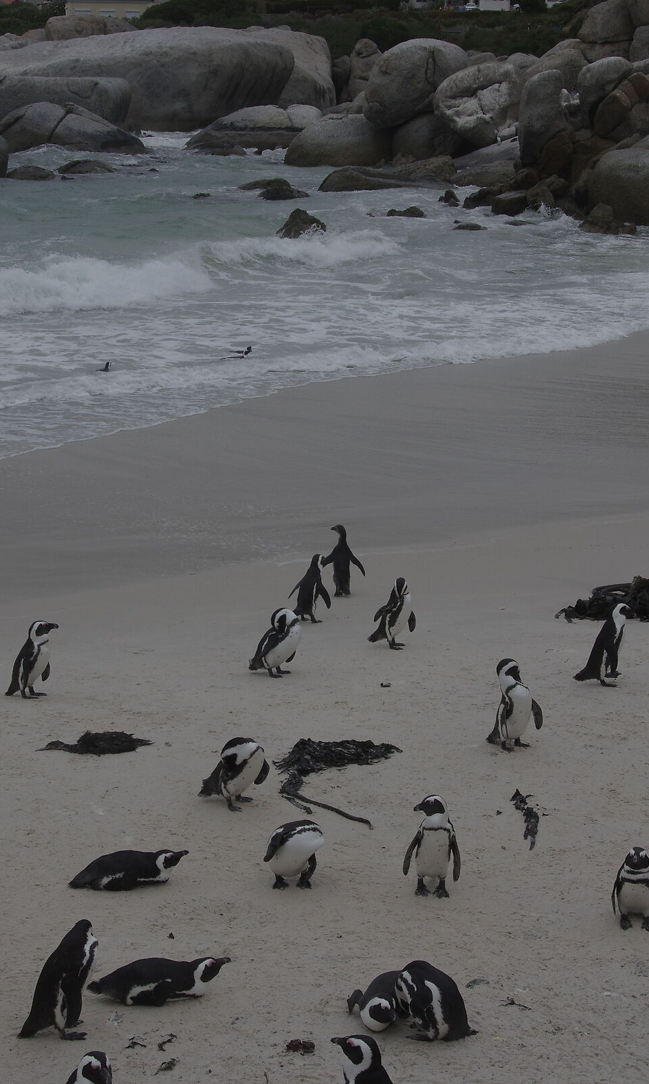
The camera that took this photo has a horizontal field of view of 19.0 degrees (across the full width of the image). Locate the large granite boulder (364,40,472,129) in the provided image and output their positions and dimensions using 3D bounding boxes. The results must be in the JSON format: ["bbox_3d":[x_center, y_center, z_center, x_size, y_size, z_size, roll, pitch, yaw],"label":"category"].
[{"bbox_3d":[3.702,-18.355,78.000,4.300,3.800,3.800,0,15,0],"label":"large granite boulder"}]

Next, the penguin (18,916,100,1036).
[{"bbox_3d":[-1.156,1.902,8.472,0.330,0.530,0.220,-3,15,-12],"label":"penguin"}]

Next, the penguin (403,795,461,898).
[{"bbox_3d":[0.628,1.734,11.271,0.340,0.602,0.280,2,15,7],"label":"penguin"}]

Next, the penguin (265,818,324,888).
[{"bbox_3d":[-0.178,1.816,11.536,0.330,0.398,0.330,-7,16,-25],"label":"penguin"}]

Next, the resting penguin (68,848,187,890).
[{"bbox_3d":[-1.074,1.760,10.599,0.660,0.200,0.250,-3,15,-13],"label":"resting penguin"}]

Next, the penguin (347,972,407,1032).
[{"bbox_3d":[0.385,2.267,9.977,0.310,0.260,0.510,7,16,26],"label":"penguin"}]

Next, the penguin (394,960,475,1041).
[{"bbox_3d":[0.505,2.073,8.954,0.380,0.380,0.250,-3,15,-14],"label":"penguin"}]

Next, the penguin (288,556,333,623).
[{"bbox_3d":[-0.099,0.330,14.367,0.240,0.510,0.270,-15,21,-43],"label":"penguin"}]

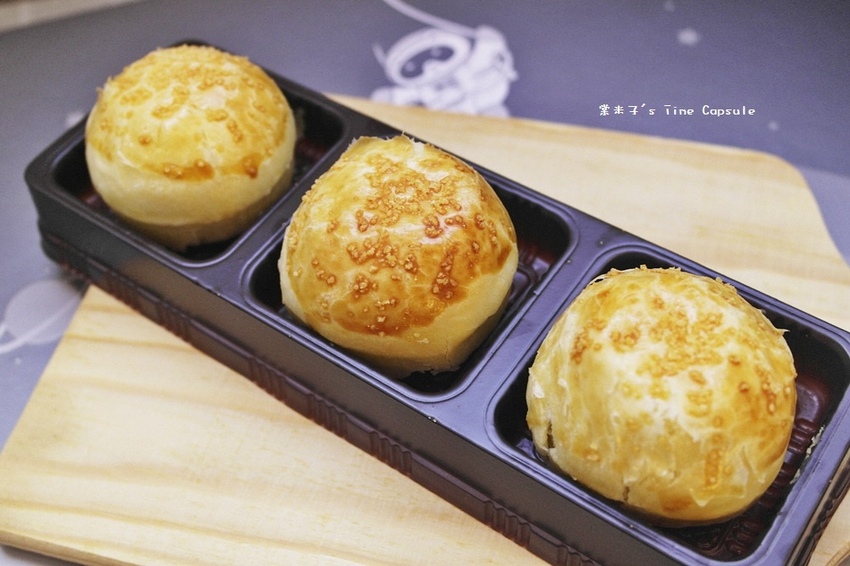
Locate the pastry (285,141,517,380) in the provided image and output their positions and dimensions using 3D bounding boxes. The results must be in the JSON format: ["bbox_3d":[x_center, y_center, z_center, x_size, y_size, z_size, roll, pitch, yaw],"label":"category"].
[{"bbox_3d":[-0.007,-0.011,0.276,0.057,0.048,0.057,-4,53,5],"label":"pastry"}]

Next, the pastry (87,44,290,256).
[{"bbox_3d":[-0.064,-0.042,0.312,0.057,0.041,0.057,-4,53,5],"label":"pastry"}]

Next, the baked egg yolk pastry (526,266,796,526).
[{"bbox_3d":[0.050,0.021,0.246,0.058,0.044,0.058,-4,53,5],"label":"baked egg yolk pastry"}]

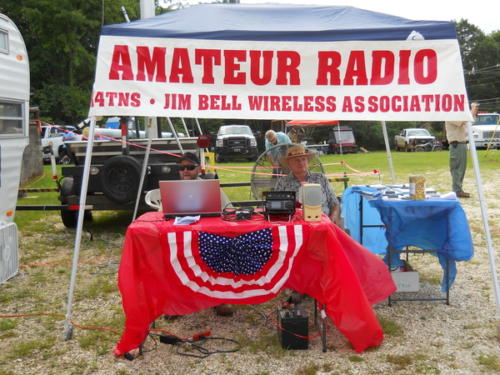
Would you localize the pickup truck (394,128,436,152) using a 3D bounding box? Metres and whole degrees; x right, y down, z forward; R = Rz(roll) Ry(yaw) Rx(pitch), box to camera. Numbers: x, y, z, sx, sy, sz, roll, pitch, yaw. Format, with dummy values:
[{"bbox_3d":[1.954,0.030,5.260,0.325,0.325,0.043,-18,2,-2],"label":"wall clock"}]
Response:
[{"bbox_3d":[13.659,-4.010,44.415,2.000,1.900,5.700,0,7,4],"label":"pickup truck"}]

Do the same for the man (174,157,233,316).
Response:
[{"bbox_3d":[-0.380,0.287,4.211,0.550,1.140,0.820,0,7,-3],"label":"man"}]

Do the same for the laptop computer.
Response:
[{"bbox_3d":[-0.395,0.065,3.591,0.378,0.235,0.330,-1,7,-8],"label":"laptop computer"}]

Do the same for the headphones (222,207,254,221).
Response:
[{"bbox_3d":[-0.075,0.159,3.492,0.200,0.070,0.170,0,7,0],"label":"headphones"}]

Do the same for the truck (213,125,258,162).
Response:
[{"bbox_3d":[-0.867,-2.545,29.810,2.030,1.930,5.900,-1,7,-5],"label":"truck"}]

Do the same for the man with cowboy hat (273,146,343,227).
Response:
[{"bbox_3d":[0.450,0.256,4.258,0.570,1.190,0.800,-1,7,-6],"label":"man with cowboy hat"}]

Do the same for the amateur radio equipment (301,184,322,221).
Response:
[{"bbox_3d":[0.394,0.089,3.413,0.110,0.226,0.125,0,7,0],"label":"amateur radio equipment"}]

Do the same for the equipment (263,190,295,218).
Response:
[{"bbox_3d":[0.197,0.105,3.475,0.190,0.160,0.220,0,7,-2],"label":"equipment"}]

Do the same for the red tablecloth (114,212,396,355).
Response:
[{"bbox_3d":[0.060,0.567,3.489,1.640,0.740,0.820,0,7,0],"label":"red tablecloth"}]

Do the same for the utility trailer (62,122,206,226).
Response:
[{"bbox_3d":[-1.420,-0.243,7.824,1.880,1.360,2.600,0,7,0],"label":"utility trailer"}]

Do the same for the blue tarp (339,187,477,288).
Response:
[{"bbox_3d":[1.290,0.365,4.573,0.780,0.660,1.300,0,7,0],"label":"blue tarp"}]

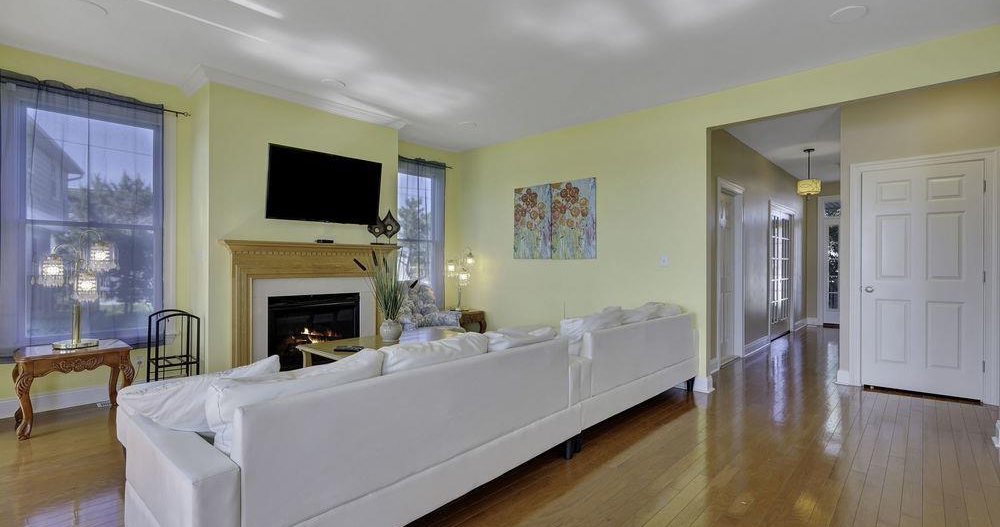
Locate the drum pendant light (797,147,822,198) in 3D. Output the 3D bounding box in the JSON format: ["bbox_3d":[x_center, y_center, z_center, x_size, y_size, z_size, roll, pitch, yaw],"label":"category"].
[{"bbox_3d":[4.189,-1.215,6.023,0.280,0.660,0.280,0,0,43],"label":"drum pendant light"}]

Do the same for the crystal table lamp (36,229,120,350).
[{"bbox_3d":[-3.199,0.186,3.359,0.420,0.910,0.460,0,0,43],"label":"crystal table lamp"}]

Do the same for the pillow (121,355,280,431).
[{"bbox_3d":[-1.213,0.530,1.833,0.560,0.180,0.430,0,25,-47],"label":"pillow"}]

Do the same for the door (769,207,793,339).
[{"bbox_3d":[4.608,0.180,7.325,0.045,2.030,1.470,0,0,43],"label":"door"}]

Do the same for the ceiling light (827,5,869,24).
[{"bbox_3d":[2.195,-1.572,2.803,0.200,0.030,0.200,0,0,43],"label":"ceiling light"}]

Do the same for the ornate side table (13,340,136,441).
[{"bbox_3d":[-3.078,0.881,3.215,0.510,0.535,0.590,1,0,43],"label":"ornate side table"}]

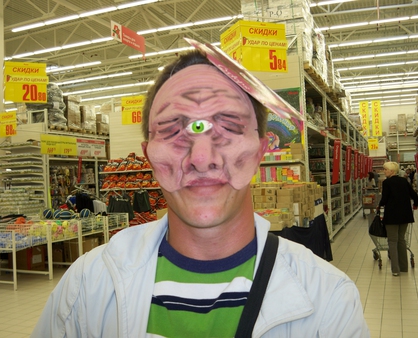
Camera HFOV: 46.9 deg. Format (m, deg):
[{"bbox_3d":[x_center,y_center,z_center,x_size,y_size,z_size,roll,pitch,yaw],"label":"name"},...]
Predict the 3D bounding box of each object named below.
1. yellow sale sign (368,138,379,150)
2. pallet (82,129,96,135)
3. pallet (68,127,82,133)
[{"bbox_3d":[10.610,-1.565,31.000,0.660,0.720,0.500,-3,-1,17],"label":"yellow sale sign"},{"bbox_3d":[-5.102,-1.411,18.836,1.100,0.145,0.820,-3,-1,21],"label":"pallet"},{"bbox_3d":[-5.417,-1.411,18.013,1.100,0.145,0.820,-3,-1,21],"label":"pallet"}]

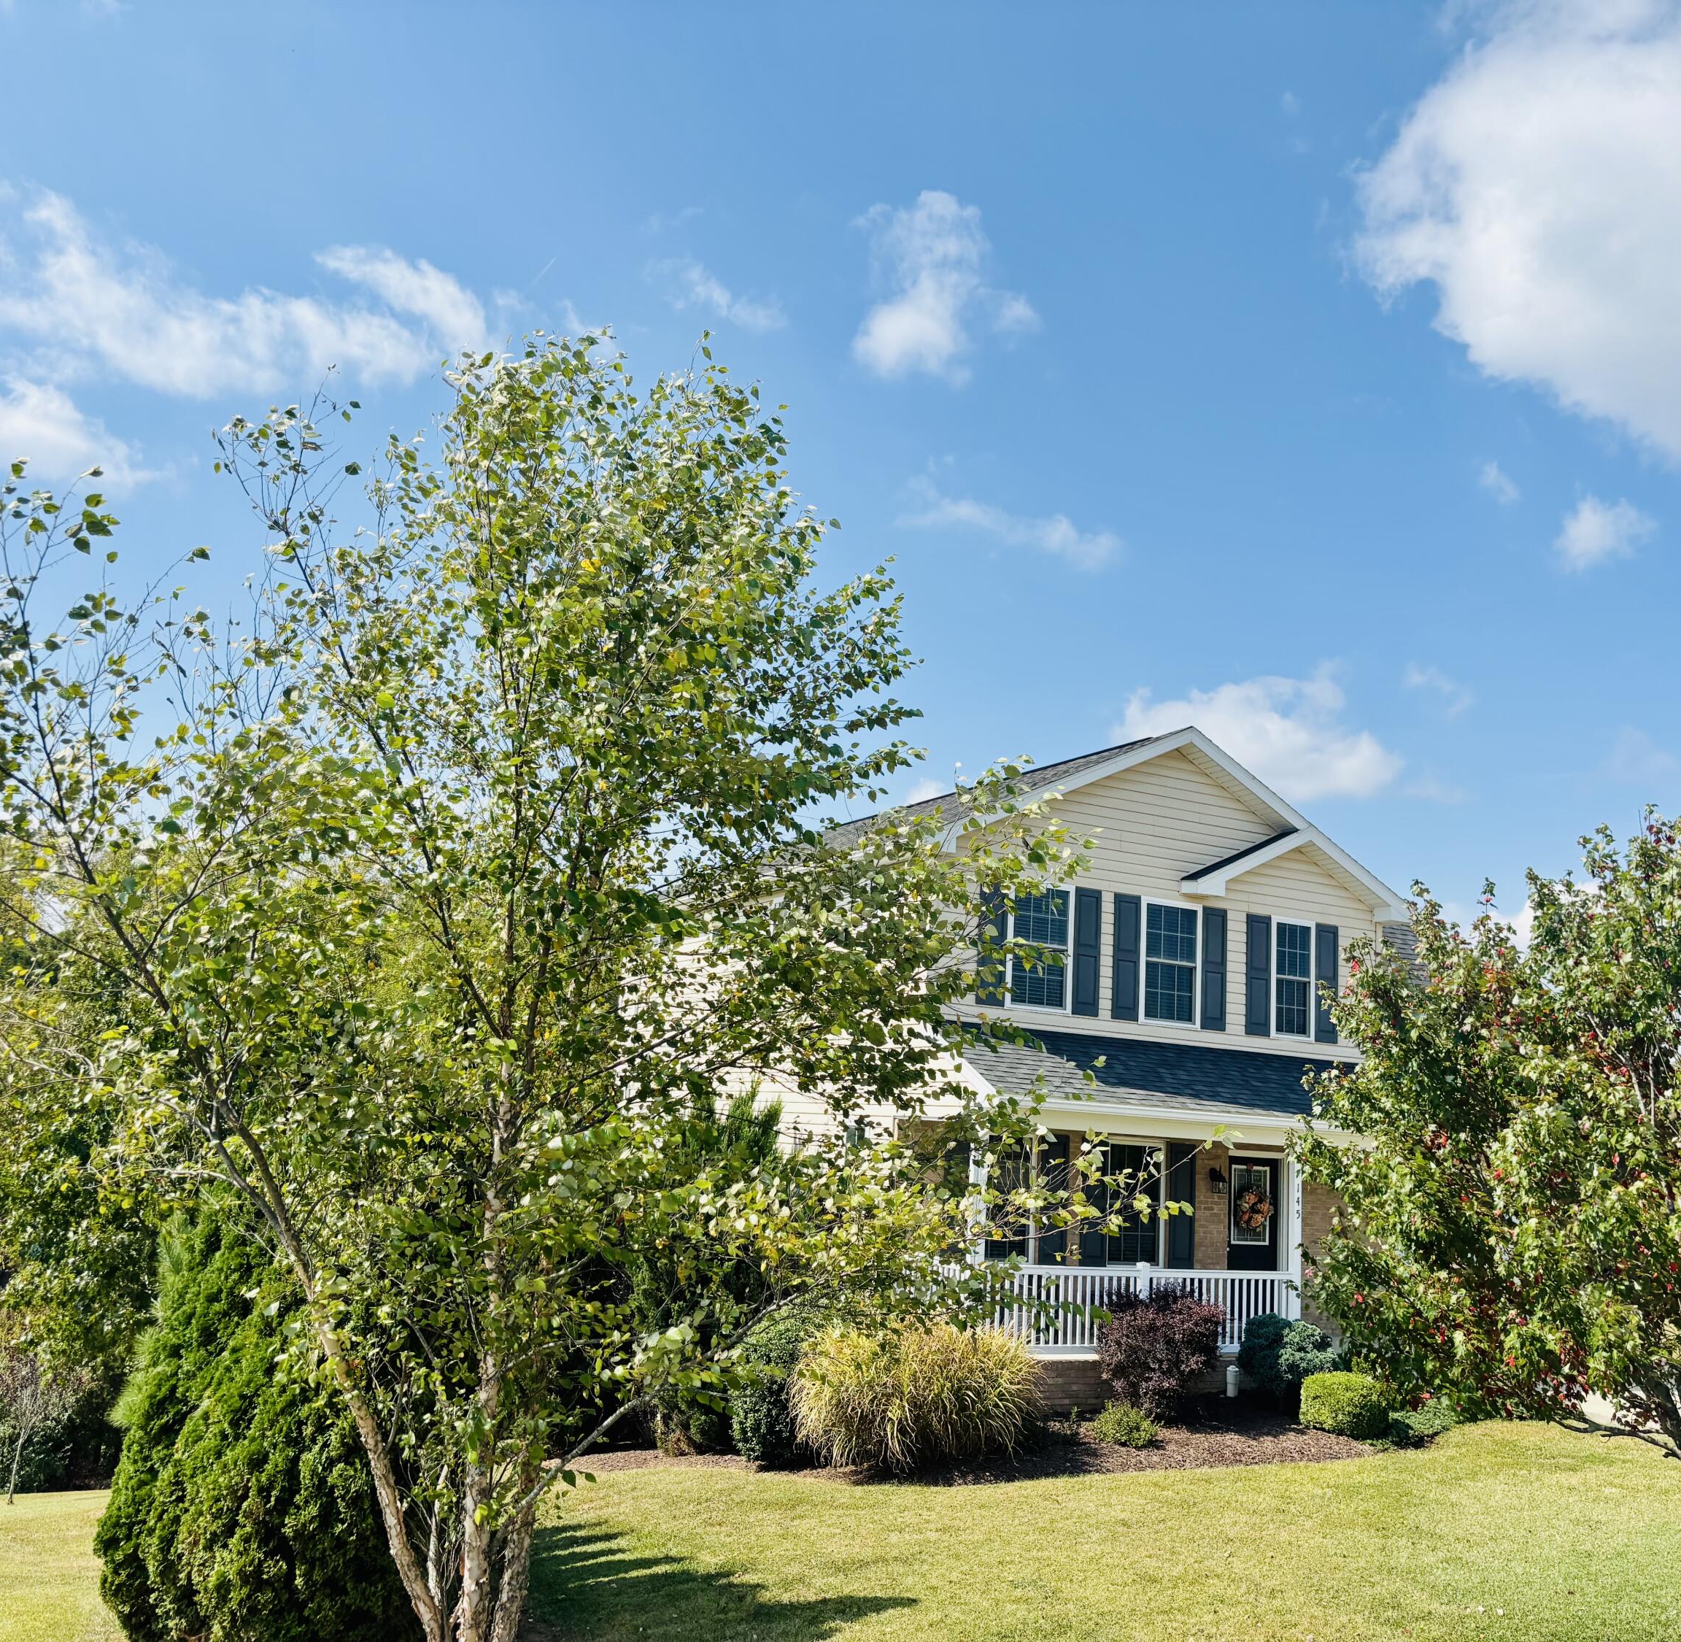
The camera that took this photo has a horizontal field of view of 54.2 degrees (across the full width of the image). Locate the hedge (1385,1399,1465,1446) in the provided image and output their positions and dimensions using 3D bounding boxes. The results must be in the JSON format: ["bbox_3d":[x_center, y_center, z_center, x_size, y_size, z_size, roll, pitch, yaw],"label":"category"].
[{"bbox_3d":[5.506,5.691,15.500,0.800,0.420,0.750,9,-12,-26],"label":"hedge"}]

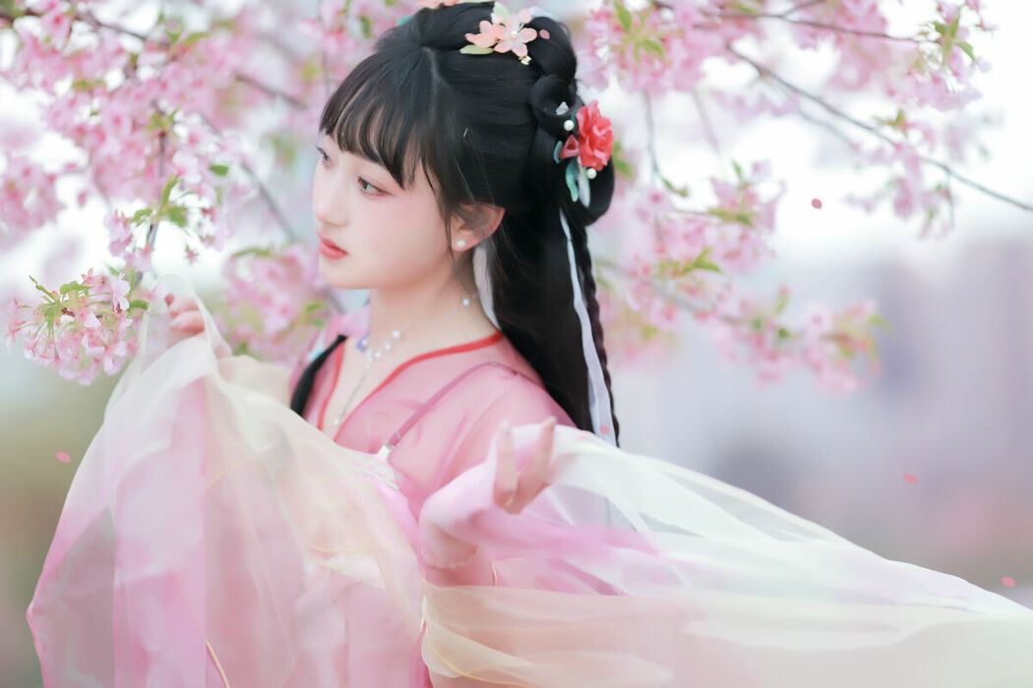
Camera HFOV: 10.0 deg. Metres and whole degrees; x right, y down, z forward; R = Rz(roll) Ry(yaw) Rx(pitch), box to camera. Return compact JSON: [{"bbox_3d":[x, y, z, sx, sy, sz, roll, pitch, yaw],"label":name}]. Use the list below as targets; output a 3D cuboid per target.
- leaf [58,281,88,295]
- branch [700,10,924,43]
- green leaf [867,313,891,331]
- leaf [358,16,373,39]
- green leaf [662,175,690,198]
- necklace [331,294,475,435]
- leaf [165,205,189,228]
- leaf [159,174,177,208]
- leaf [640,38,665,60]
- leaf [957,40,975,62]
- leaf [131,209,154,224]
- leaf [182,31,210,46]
[{"bbox_3d":[-0.381,-0.048,5.060,0.024,0.011,0.014,0,0,0],"label":"leaf"},{"bbox_3d":[0.276,-0.297,5.500,0.210,0.016,0.050,8,0,0],"label":"branch"},{"bbox_3d":[0.346,-0.021,5.600,0.023,0.013,0.014,20,0,0],"label":"green leaf"},{"bbox_3d":[-0.140,-0.292,5.440,0.010,0.023,0.012,-20,0,0],"label":"leaf"},{"bbox_3d":[0.145,-0.144,5.360,0.030,0.008,0.012,35,0,0],"label":"green leaf"},{"bbox_3d":[-0.096,0.014,5.080,0.145,0.125,0.115,0,0,-40],"label":"necklace"},{"bbox_3d":[-0.298,-0.112,5.180,0.024,0.013,0.012,30,0,0],"label":"leaf"},{"bbox_3d":[-0.306,-0.135,5.180,0.009,0.032,0.012,22,0,0],"label":"leaf"},{"bbox_3d":[0.125,-0.270,5.380,0.026,0.013,0.014,30,0,0],"label":"leaf"},{"bbox_3d":[0.409,-0.268,5.360,0.010,0.024,0.012,-40,0,0],"label":"leaf"},{"bbox_3d":[-0.328,-0.112,5.160,0.022,0.009,0.012,-28,0,0],"label":"leaf"},{"bbox_3d":[-0.299,-0.285,5.480,0.027,0.009,0.014,-20,0,0],"label":"leaf"}]

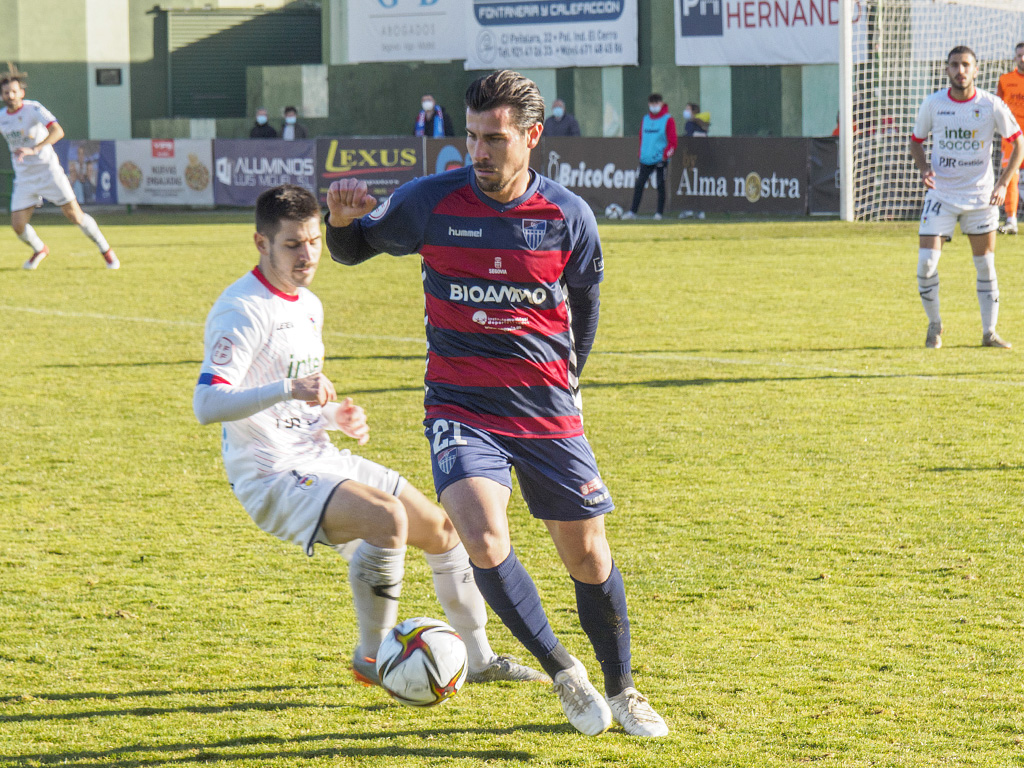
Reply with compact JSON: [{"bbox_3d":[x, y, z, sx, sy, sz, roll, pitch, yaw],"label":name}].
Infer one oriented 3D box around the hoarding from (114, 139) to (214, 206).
[{"bbox_3d":[-5.303,-3.238,56.934,0.060,0.986,2.502,-5,6,-41],"label":"hoarding"}]

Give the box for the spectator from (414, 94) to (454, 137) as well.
[{"bbox_3d":[-1.092,-3.250,52.908,0.540,1.700,0.360,2,5,30],"label":"spectator"}]

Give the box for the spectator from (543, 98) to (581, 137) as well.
[{"bbox_3d":[0.669,-2.930,49.236,0.520,1.660,0.340,1,5,23],"label":"spectator"}]

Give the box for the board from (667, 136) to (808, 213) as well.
[{"bbox_3d":[2.799,-2.576,46.110,0.050,0.953,2.410,-5,6,-41],"label":"board"}]

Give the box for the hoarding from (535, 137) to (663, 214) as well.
[{"bbox_3d":[1.228,-2.783,49.583,0.060,0.997,2.477,-5,6,-41],"label":"hoarding"}]

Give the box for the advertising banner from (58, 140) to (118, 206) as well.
[{"bbox_3d":[-6.951,-3.336,58.791,0.060,1.024,2.441,-5,6,-41],"label":"advertising banner"}]

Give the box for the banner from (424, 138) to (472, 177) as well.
[{"bbox_3d":[-0.380,-2.801,49.733,0.050,0.954,2.410,-5,6,-41],"label":"banner"}]

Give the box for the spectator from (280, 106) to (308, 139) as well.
[{"bbox_3d":[-3.099,-3.163,53.454,0.480,1.620,0.320,2,6,30],"label":"spectator"}]

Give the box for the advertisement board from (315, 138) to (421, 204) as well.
[{"bbox_3d":[-1.969,-2.916,51.545,0.050,0.945,2.410,-5,6,-41],"label":"advertisement board"}]

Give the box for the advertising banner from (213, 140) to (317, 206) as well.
[{"bbox_3d":[-3.657,-3.119,55.082,0.060,0.985,2.460,-5,6,-41],"label":"advertising banner"}]

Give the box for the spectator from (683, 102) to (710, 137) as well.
[{"bbox_3d":[2.337,-2.825,47.247,0.300,1.470,0.420,-4,6,-35],"label":"spectator"}]

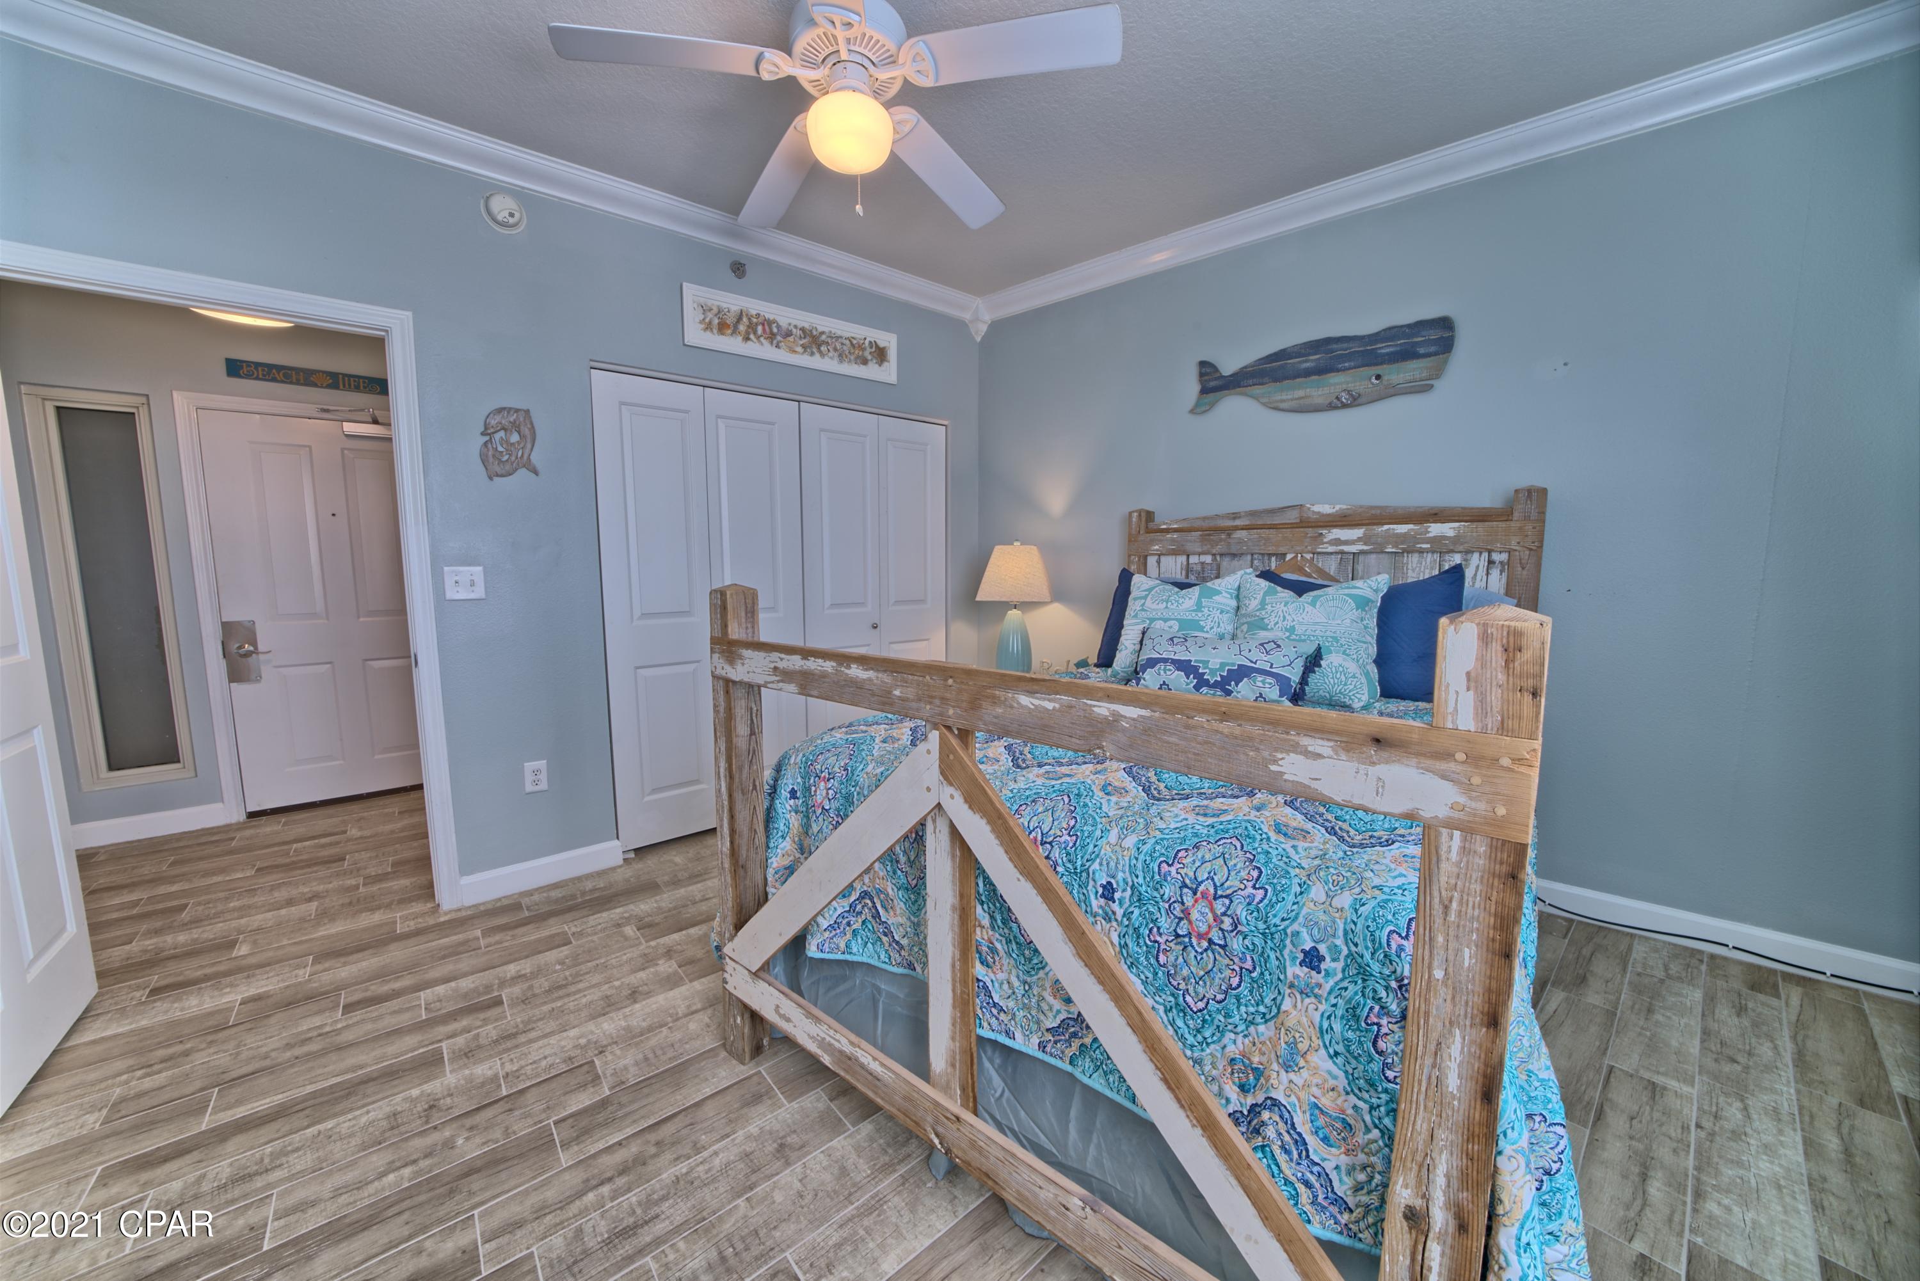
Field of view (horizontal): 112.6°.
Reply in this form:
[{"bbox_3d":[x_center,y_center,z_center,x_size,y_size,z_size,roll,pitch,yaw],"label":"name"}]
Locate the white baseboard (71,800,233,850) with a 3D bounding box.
[{"bbox_3d":[-3.935,0.893,3.089,0.519,0.105,0.016,-5,8,-38],"label":"white baseboard"}]

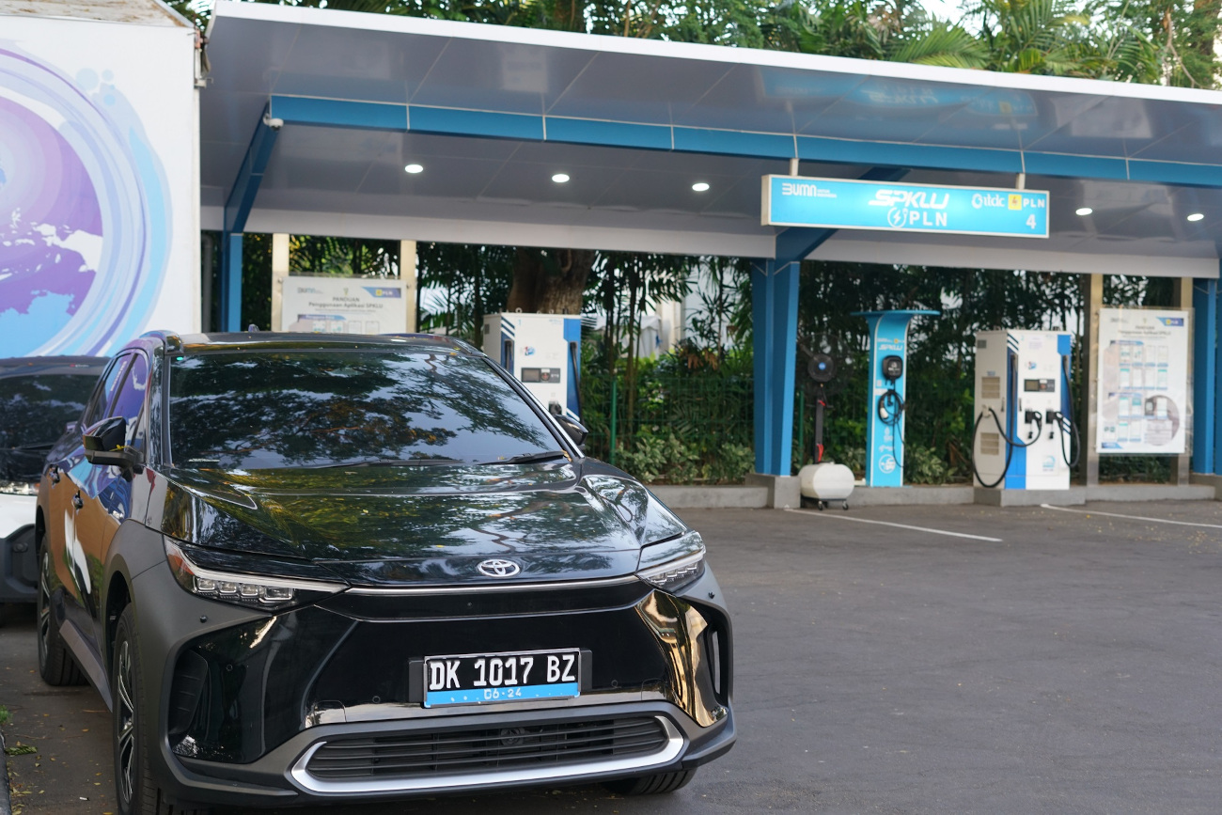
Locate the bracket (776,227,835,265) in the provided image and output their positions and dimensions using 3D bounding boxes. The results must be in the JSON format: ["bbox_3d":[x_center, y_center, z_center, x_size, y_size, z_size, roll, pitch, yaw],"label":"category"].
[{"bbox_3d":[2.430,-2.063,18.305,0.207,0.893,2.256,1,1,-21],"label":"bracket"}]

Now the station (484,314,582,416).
[{"bbox_3d":[-0.883,-0.038,18.714,0.916,1.944,0.658,1,1,-21],"label":"station"}]

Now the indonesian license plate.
[{"bbox_3d":[-0.290,0.731,4.595,0.437,0.138,0.020,0,1,-22],"label":"indonesian license plate"}]

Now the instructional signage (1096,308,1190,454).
[{"bbox_3d":[6.911,-0.332,21.963,1.410,1.861,0.040,1,1,-21],"label":"instructional signage"}]

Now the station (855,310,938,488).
[{"bbox_3d":[3.380,-0.083,20.194,0.780,2.087,0.752,1,1,-21],"label":"station"}]

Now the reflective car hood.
[{"bbox_3d":[-0.528,0.341,5.181,1.690,0.280,1.230,0,1,-22],"label":"reflective car hood"}]

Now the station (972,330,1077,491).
[{"bbox_3d":[5.134,0.035,21.047,0.950,1.923,0.658,1,1,-21],"label":"station"}]

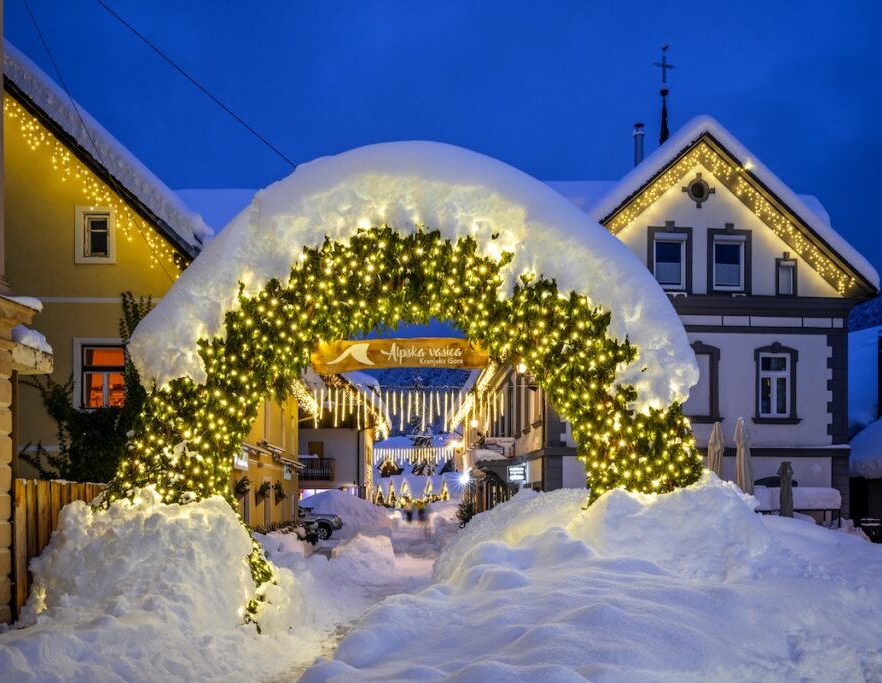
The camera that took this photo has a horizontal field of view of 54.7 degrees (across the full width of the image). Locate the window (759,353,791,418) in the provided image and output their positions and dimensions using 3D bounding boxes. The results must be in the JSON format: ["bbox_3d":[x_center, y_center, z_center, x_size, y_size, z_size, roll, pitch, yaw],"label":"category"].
[{"bbox_3d":[9.755,1.318,25.000,0.930,1.900,0.200,0,-6,-3],"label":"window"}]

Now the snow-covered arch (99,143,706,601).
[{"bbox_3d":[-0.448,0.468,11.400,7.600,6.000,1.700,0,-6,-3],"label":"snow-covered arch"}]

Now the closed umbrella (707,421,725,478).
[{"bbox_3d":[6.392,3.248,19.800,0.420,2.750,0.420,0,-6,0],"label":"closed umbrella"}]

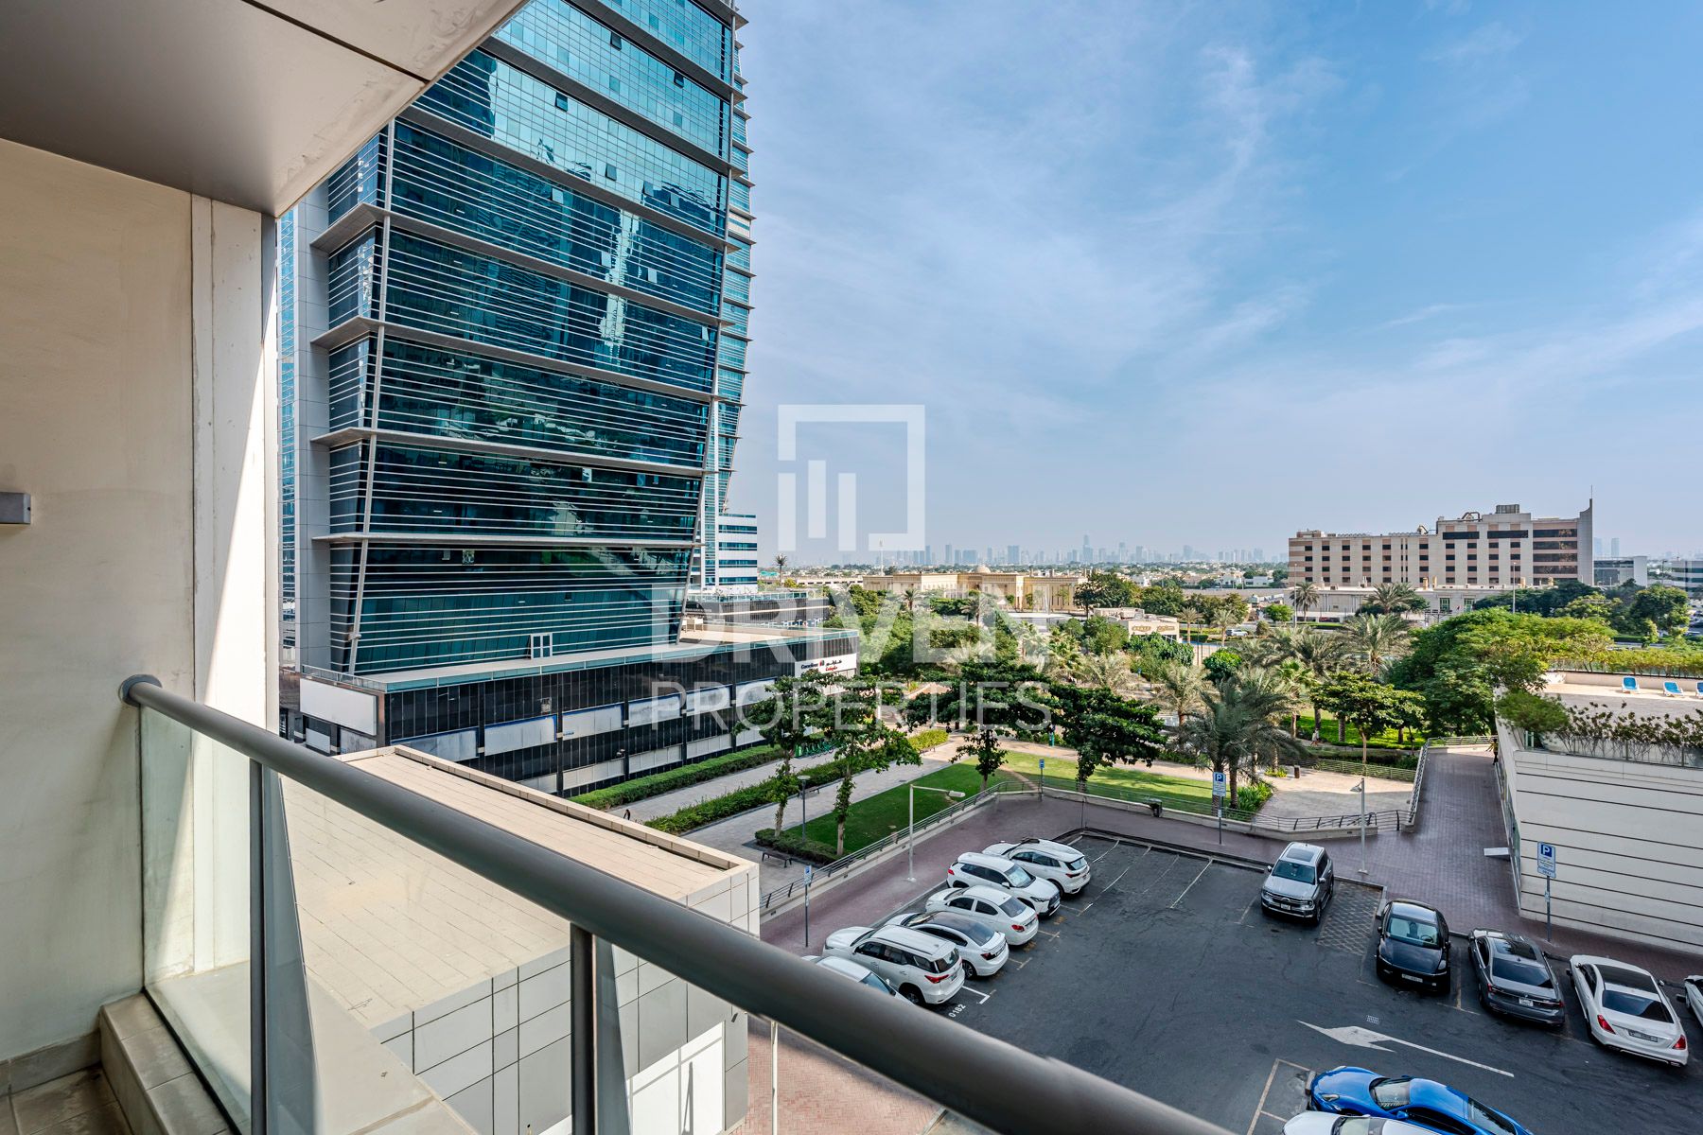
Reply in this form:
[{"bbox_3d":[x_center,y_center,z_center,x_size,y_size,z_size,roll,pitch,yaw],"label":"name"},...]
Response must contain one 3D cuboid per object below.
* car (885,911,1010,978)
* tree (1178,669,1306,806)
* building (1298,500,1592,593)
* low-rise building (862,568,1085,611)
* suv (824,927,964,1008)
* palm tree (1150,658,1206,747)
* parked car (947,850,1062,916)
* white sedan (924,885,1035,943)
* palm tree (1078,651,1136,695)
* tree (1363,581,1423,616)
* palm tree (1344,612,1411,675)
[{"bbox_3d":[3.180,13.170,27.165,4.620,1.430,1.820,0,1,39],"label":"car"},{"bbox_3d":[22.600,9.800,43.900,7.000,7.900,7.000,0,0,27],"label":"tree"},{"bbox_3d":[193.000,-3.700,253.500,77.000,29.500,25.000,0,0,39],"label":"building"},{"bbox_3d":[39.957,6.983,241.977,66.000,11.500,30.000,0,0,23],"label":"low-rise building"},{"bbox_3d":[1.350,12.982,25.324,4.795,1.835,1.855,0,1,39],"label":"suv"},{"bbox_3d":[27.140,11.189,62.591,5.000,7.430,5.000,0,0,0],"label":"palm tree"},{"bbox_3d":[6.170,12.920,30.850,4.460,1.630,1.830,0,0,36],"label":"parked car"},{"bbox_3d":[4.960,13.050,28.950,4.290,1.500,1.690,0,0,39],"label":"white sedan"},{"bbox_3d":[22.500,10.300,66.500,5.100,6.000,5.100,0,0,18],"label":"palm tree"},{"bbox_3d":[97.896,8.478,138.071,9.500,11.860,9.500,0,0,0],"label":"tree"},{"bbox_3d":[53.405,9.929,77.081,6.800,10.920,6.800,0,0,0],"label":"palm tree"}]

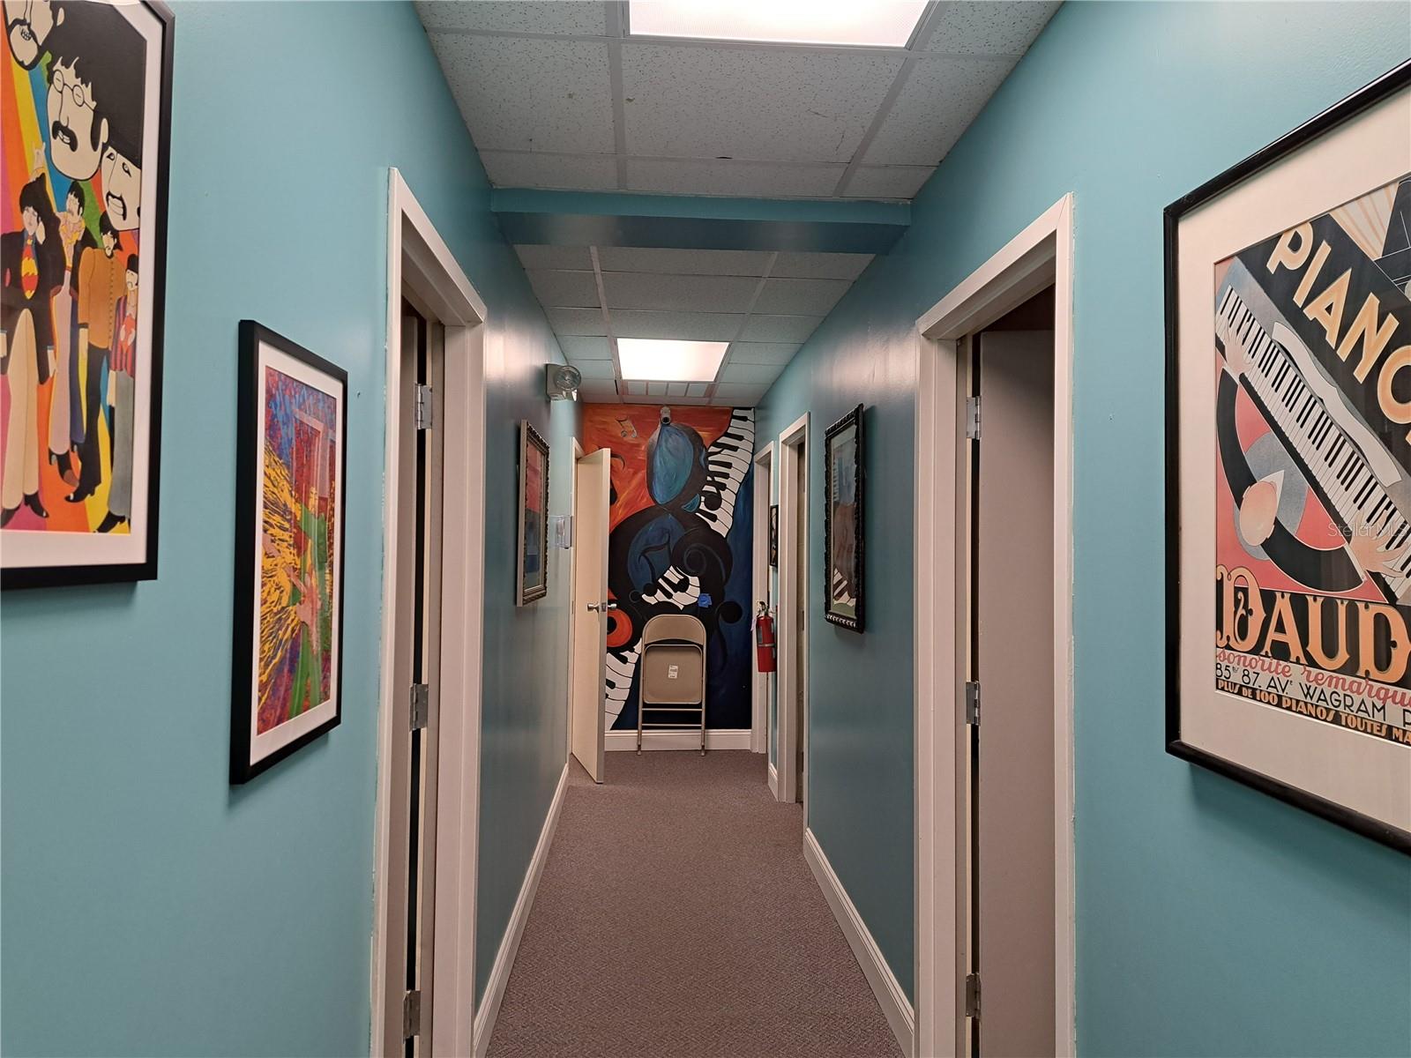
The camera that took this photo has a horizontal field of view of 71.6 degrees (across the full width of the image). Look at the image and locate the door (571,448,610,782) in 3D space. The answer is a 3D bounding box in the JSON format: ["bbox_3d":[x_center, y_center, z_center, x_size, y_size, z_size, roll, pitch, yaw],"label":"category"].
[{"bbox_3d":[-0.760,0.536,6.432,0.047,2.043,0.904,1,-1,-17],"label":"door"}]

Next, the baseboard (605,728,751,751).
[{"bbox_3d":[-0.271,1.515,7.011,1.202,0.145,0.018,1,-1,-3],"label":"baseboard"}]

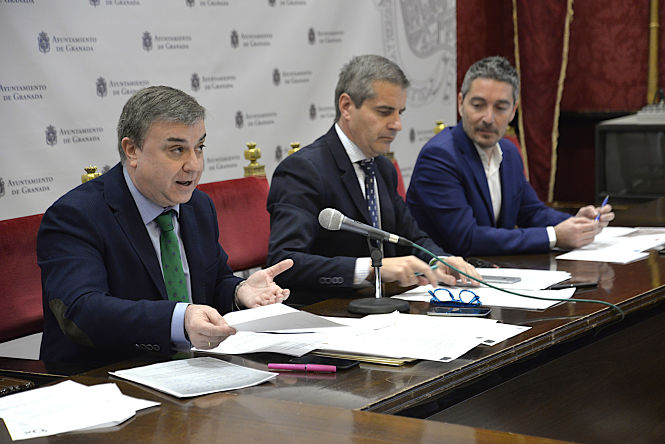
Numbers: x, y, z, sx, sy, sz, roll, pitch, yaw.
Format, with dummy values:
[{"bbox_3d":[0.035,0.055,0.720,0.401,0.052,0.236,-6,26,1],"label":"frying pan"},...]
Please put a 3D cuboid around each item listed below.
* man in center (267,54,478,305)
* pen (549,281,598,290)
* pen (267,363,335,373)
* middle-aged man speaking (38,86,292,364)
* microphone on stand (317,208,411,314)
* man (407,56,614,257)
[{"bbox_3d":[0.164,0.247,3.986,0.750,1.336,0.580,6,11,40],"label":"man in center"},{"bbox_3d":[0.603,0.162,3.920,0.133,0.012,0.012,-3,9,-16],"label":"pen"},{"bbox_3d":[-0.060,0.290,3.114,0.139,0.012,0.012,1,9,13],"label":"pen"},{"bbox_3d":[-0.303,0.362,3.384,0.750,1.295,0.600,7,11,41],"label":"middle-aged man speaking"},{"bbox_3d":[0.078,0.086,3.696,0.222,0.243,0.145,0,8,6],"label":"microphone on stand"},{"bbox_3d":[0.539,0.184,4.502,0.750,1.303,0.570,7,11,41],"label":"man"}]

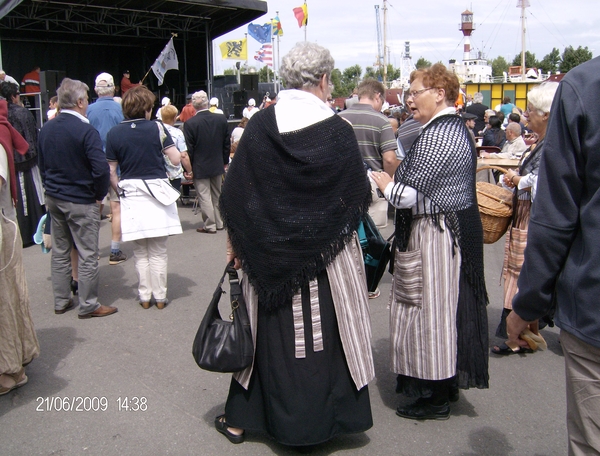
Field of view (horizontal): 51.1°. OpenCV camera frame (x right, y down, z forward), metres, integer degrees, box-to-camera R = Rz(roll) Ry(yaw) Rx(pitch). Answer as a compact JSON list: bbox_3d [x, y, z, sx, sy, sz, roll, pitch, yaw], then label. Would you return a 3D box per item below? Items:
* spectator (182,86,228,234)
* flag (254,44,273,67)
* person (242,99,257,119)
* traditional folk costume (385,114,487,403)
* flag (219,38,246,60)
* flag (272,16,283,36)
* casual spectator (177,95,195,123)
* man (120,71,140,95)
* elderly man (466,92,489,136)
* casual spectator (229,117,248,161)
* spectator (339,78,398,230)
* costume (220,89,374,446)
[{"bbox_3d":[-1.121,-0.799,7.481,0.540,1.700,0.360,-3,11,-10],"label":"spectator"},{"bbox_3d":[-2.053,-9.895,35.761,1.200,1.300,0.350,-2,11,-5],"label":"flag"},{"bbox_3d":[-1.314,-2.493,16.319,0.480,1.650,0.360,-1,11,0],"label":"person"},{"bbox_3d":[0.630,0.120,2.986,0.470,1.340,0.500,-4,12,-16],"label":"traditional folk costume"},{"bbox_3d":[-4.091,-10.818,38.000,1.700,1.300,0.250,-1,11,0],"label":"flag"},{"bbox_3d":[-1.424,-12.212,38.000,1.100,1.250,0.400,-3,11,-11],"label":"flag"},{"bbox_3d":[-2.769,-2.406,15.631,0.550,1.760,0.380,-5,12,-20],"label":"casual spectator"},{"bbox_3d":[-5.127,-3.827,18.800,0.550,1.740,0.500,1,11,10],"label":"man"},{"bbox_3d":[3.644,-1.941,13.035,0.500,1.710,0.320,2,11,12],"label":"elderly man"},{"bbox_3d":[-0.867,-1.033,9.777,0.480,1.280,0.650,1,11,7],"label":"casual spectator"},{"bbox_3d":[0.562,-0.317,4.987,0.540,1.690,0.360,3,12,16],"label":"spectator"},{"bbox_3d":[-0.011,0.110,2.711,0.620,1.690,0.500,2,11,15],"label":"costume"}]

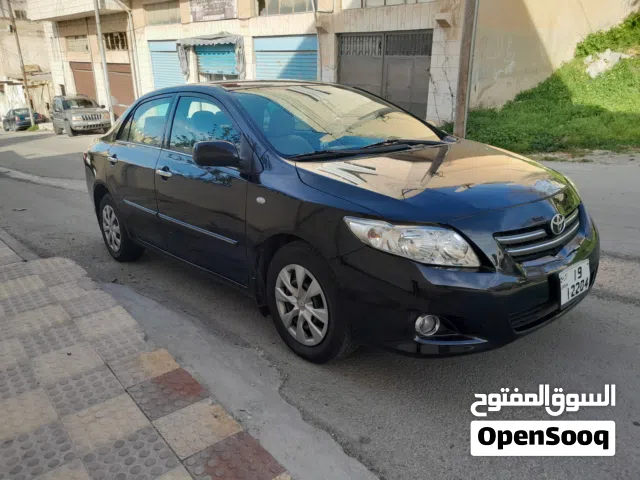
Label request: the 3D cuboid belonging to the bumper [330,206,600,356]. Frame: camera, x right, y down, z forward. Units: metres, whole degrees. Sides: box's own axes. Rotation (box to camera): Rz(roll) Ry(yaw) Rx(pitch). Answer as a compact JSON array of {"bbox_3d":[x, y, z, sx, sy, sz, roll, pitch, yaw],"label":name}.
[{"bbox_3d":[0.936,0.116,2.555,1.740,0.580,0.680,-15,19,-40],"label":"bumper"}]

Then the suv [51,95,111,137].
[{"bbox_3d":[-11.562,-6.018,23.906,1.880,1.780,4.610,-16,22,-35],"label":"suv"}]

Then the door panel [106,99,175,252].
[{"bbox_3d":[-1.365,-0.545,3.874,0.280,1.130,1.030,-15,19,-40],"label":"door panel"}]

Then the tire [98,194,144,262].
[{"bbox_3d":[-1.756,-0.119,4.436,0.210,0.630,0.630,-15,19,-40],"label":"tire"}]

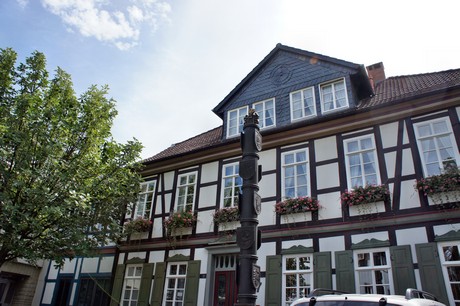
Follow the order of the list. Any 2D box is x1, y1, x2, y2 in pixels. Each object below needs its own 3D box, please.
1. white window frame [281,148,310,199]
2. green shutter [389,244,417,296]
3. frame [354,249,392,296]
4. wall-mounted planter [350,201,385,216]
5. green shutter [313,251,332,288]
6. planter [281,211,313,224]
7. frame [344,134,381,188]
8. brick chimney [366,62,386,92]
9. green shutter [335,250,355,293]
[{"bbox_3d":[2.421,0.781,12.678,1.078,1.958,0.140,-14,-31,29],"label":"white window frame"},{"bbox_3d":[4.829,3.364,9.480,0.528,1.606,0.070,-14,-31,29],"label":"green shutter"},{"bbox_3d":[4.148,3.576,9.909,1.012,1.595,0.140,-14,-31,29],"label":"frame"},{"bbox_3d":[4.245,1.718,10.728,1.051,0.352,0.200,-14,-31,29],"label":"wall-mounted planter"},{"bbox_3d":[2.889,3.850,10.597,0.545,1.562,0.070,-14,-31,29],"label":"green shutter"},{"bbox_3d":[2.254,2.212,11.877,1.111,0.341,0.200,-14,-31,29],"label":"planter"},{"bbox_3d":[4.411,0.312,11.517,0.996,1.914,0.140,-14,-31,29],"label":"frame"},{"bbox_3d":[6.638,-3.323,15.452,0.671,1.133,0.650,-14,-31,29],"label":"brick chimney"},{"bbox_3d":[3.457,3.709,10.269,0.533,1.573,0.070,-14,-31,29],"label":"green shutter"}]

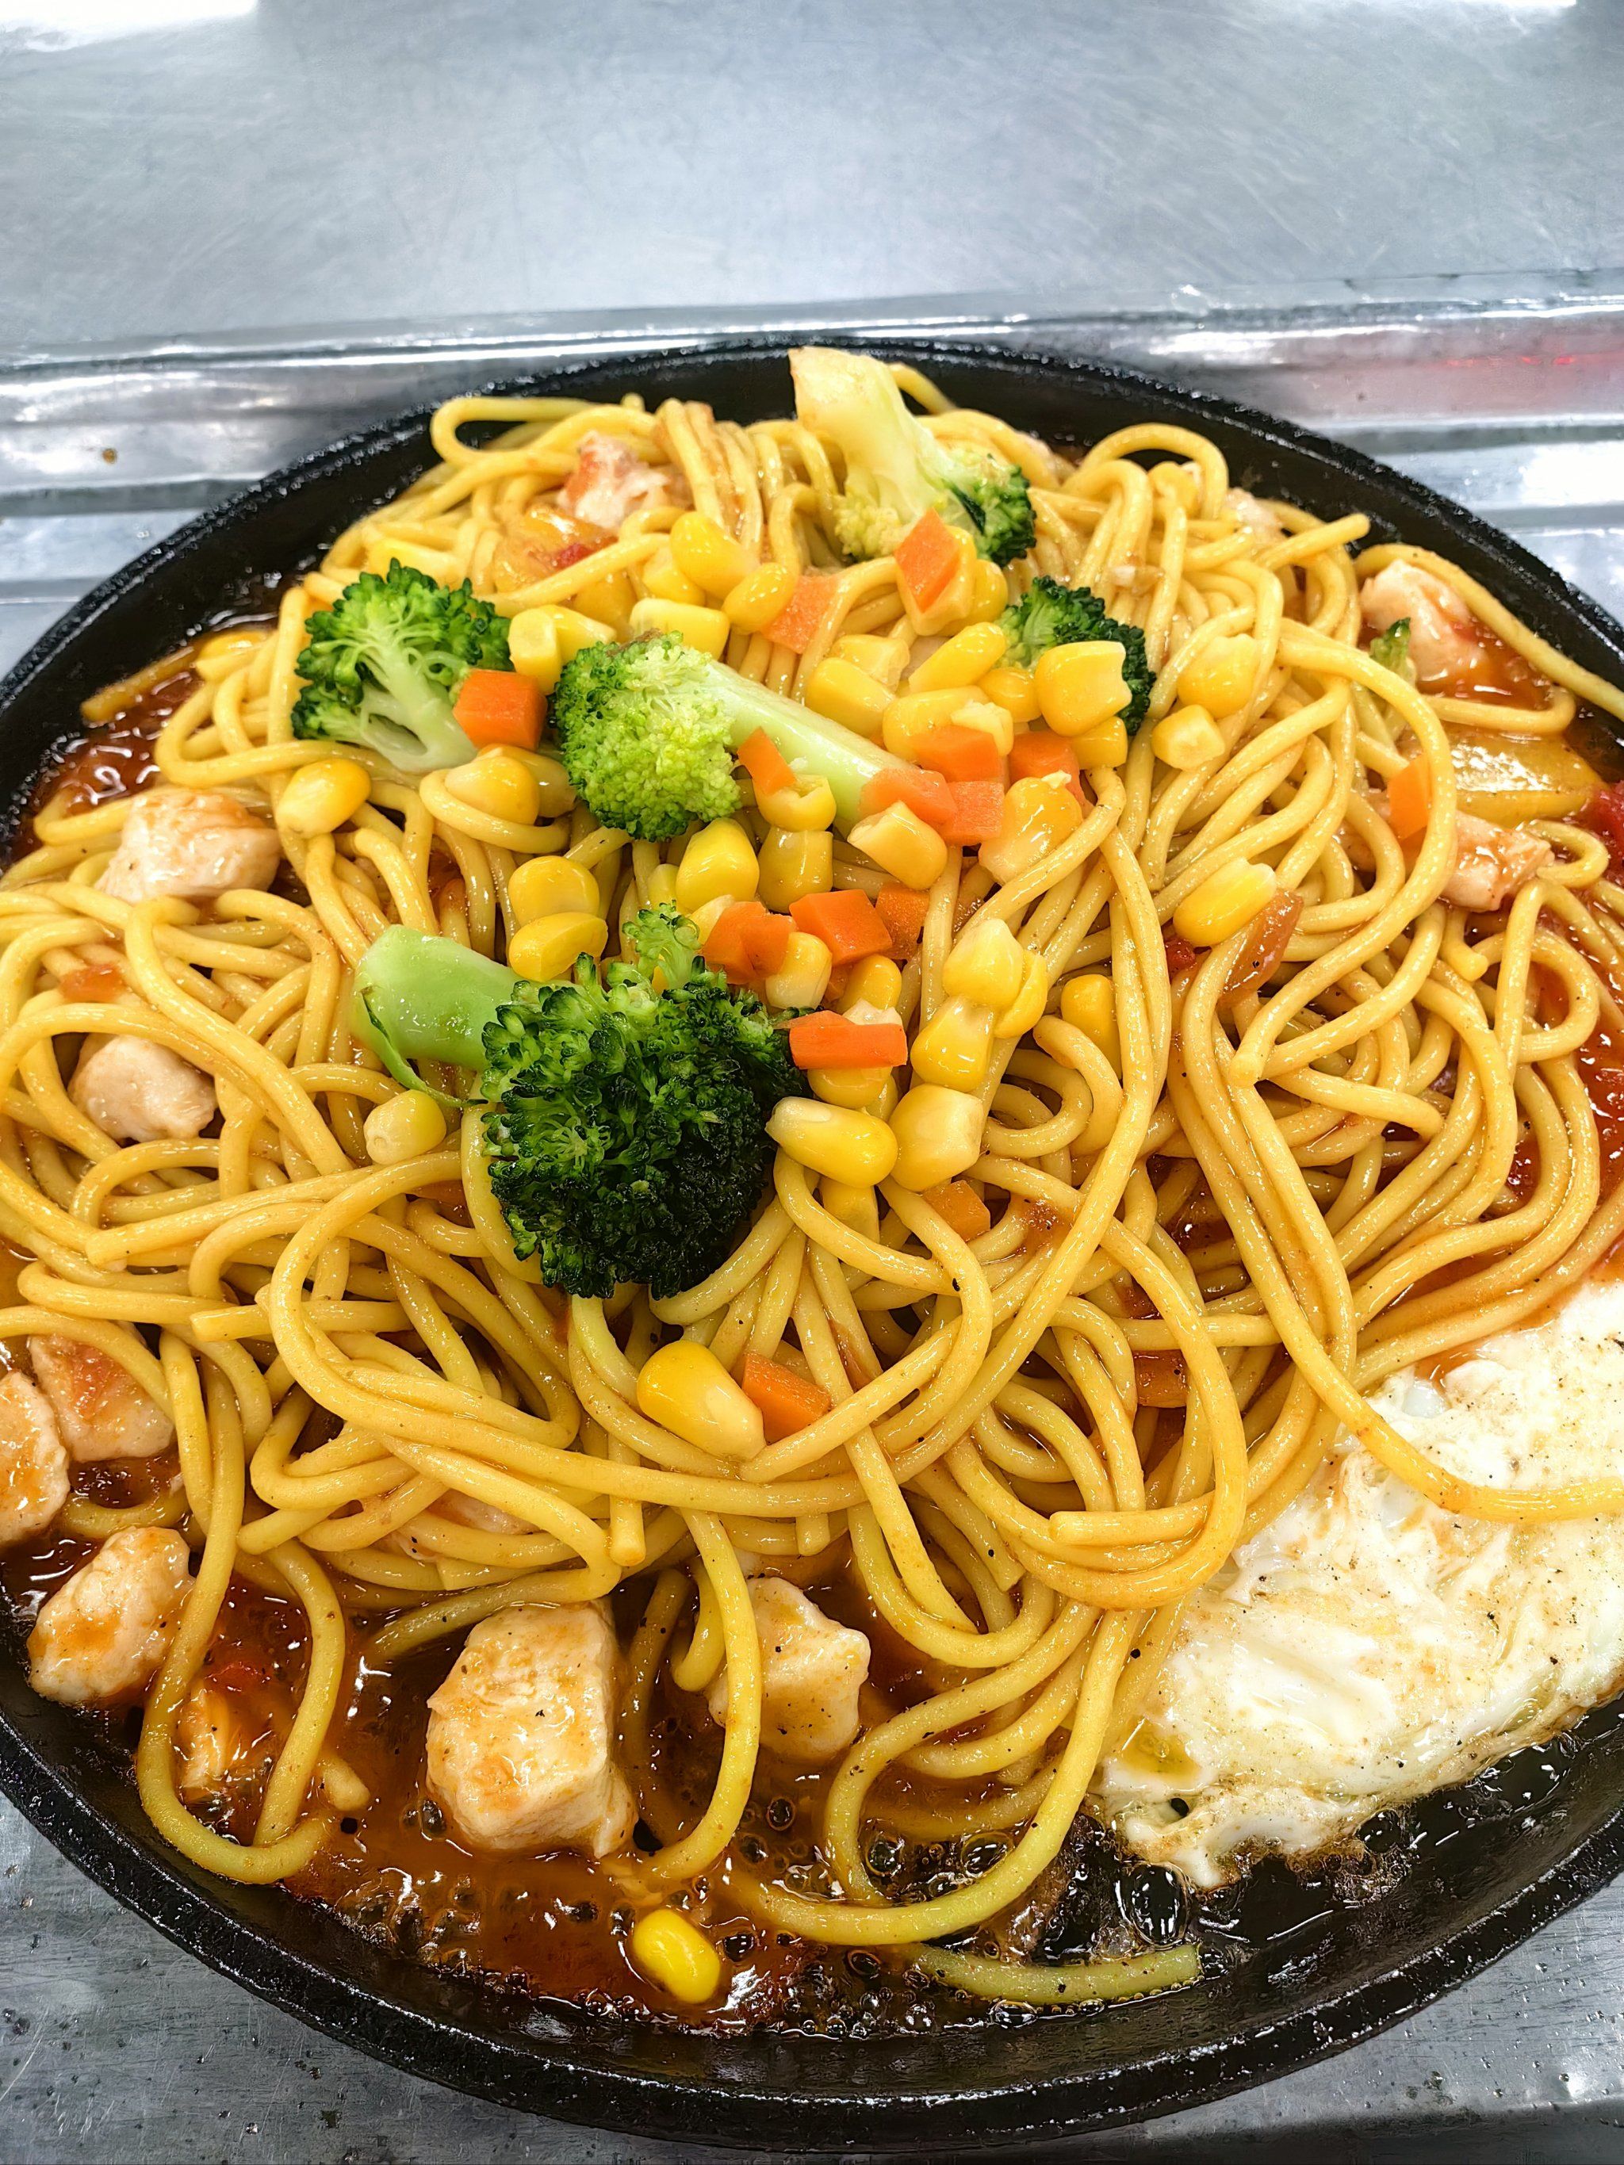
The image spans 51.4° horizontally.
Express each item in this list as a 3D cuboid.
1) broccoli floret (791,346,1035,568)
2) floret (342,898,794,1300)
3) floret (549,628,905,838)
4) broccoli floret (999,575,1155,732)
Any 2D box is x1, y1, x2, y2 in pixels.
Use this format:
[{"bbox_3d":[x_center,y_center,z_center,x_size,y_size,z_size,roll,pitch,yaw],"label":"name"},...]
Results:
[{"bbox_3d":[0.014,-0.097,0.262,0.029,0.025,0.043,-30,73,-20],"label":"broccoli floret"},{"bbox_3d":[-0.025,0.000,0.178,0.050,0.036,0.039,30,60,15],"label":"floret"},{"bbox_3d":[-0.011,-0.042,0.211,0.042,0.023,0.024,27,59,7],"label":"floret"},{"bbox_3d":[0.034,-0.057,0.228,0.025,0.022,0.024,-38,65,-19],"label":"broccoli floret"}]

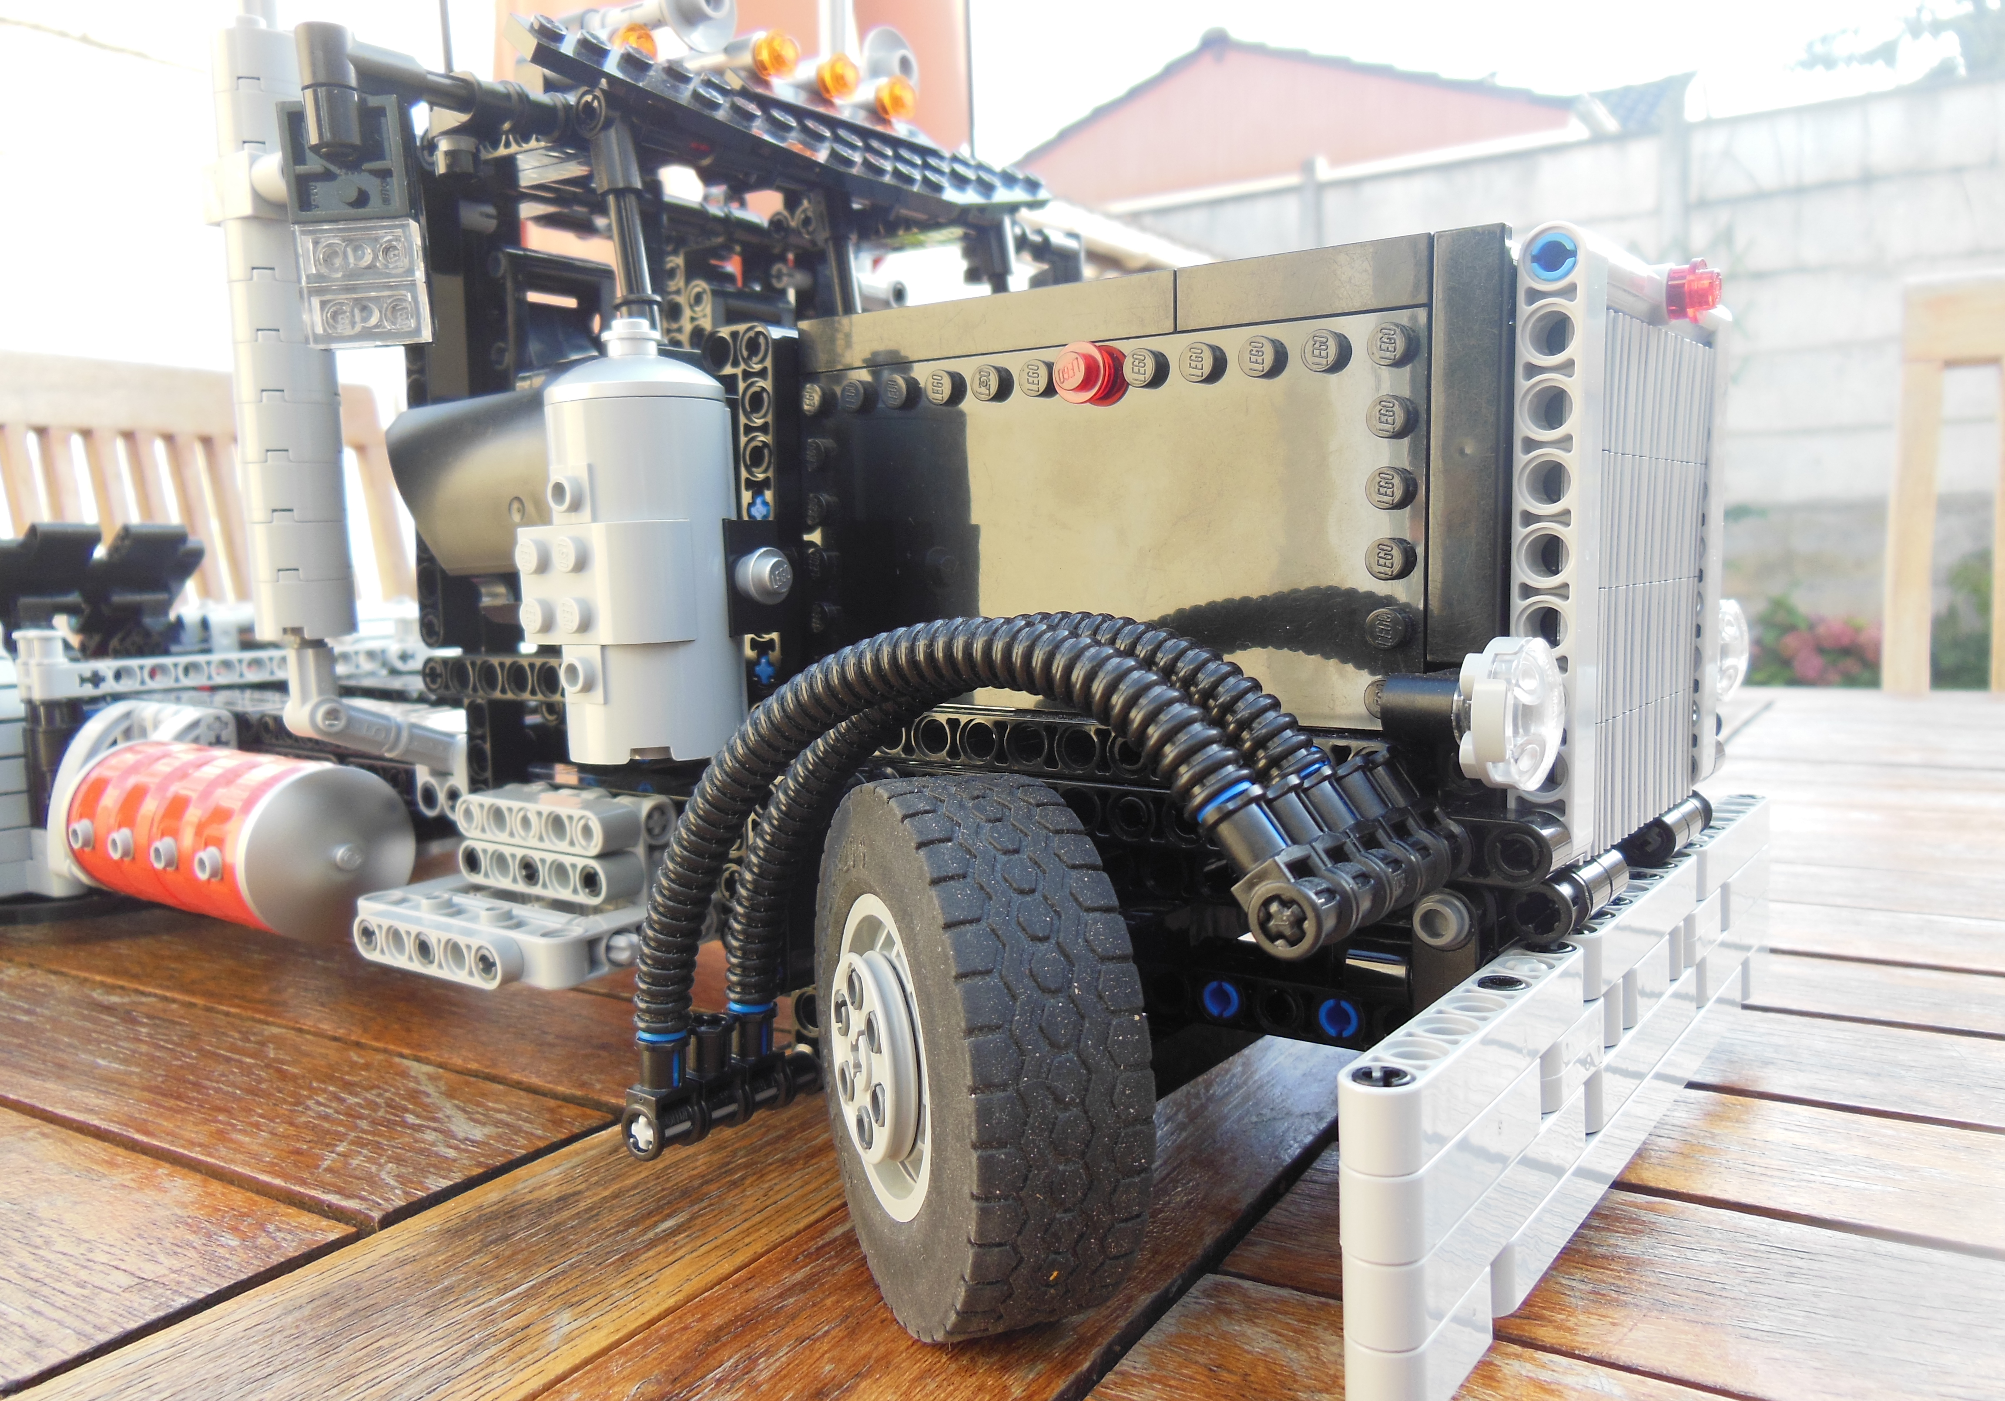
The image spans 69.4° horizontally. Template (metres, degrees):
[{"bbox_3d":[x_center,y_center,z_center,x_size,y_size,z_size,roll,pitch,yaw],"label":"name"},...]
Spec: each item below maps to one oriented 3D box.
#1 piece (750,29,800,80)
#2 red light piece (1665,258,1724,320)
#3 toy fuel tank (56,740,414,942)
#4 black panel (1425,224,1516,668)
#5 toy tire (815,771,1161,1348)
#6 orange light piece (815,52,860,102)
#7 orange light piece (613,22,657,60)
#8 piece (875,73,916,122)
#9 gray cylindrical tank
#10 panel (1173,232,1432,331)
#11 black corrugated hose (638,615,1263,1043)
[{"bbox_3d":[-0.038,-0.109,0.245,0.005,0.008,0.008,3,8,35],"label":"piece"},{"bbox_3d":[0.087,-0.051,0.182,0.005,0.008,0.008,3,8,35],"label":"red light piece"},{"bbox_3d":[-0.147,0.026,0.277,0.079,0.033,0.033,3,8,35],"label":"toy fuel tank"},{"bbox_3d":[0.052,-0.028,0.162,0.008,0.048,0.003,3,8,35],"label":"black panel"},{"bbox_3d":[-0.005,0.040,0.170,0.021,0.062,0.062,-4,7,-21],"label":"toy tire"},{"bbox_3d":[-0.029,-0.111,0.258,0.005,0.008,0.008,3,8,35],"label":"orange light piece"},{"bbox_3d":[-0.056,-0.099,0.220,0.005,0.008,0.008,3,8,35],"label":"orange light piece"},{"bbox_3d":[-0.020,-0.112,0.271,0.005,0.008,0.008,3,8,35],"label":"piece"},{"bbox_3d":[-0.051,-0.022,0.200,0.032,0.060,0.028,3,8,35],"label":"gray cylindrical tank"},{"bbox_3d":[0.035,-0.049,0.172,0.032,0.008,0.003,3,8,35],"label":"panel"},{"bbox_3d":[-0.012,0.019,0.162,0.088,0.056,0.007,3,8,35],"label":"black corrugated hose"}]

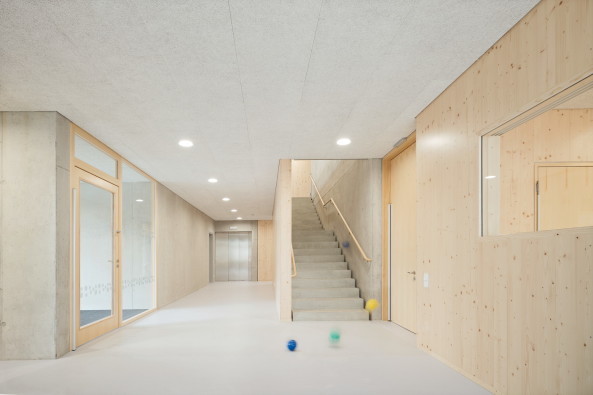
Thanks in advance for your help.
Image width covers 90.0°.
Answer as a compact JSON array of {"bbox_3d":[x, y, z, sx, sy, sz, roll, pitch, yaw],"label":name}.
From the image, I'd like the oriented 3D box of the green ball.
[{"bbox_3d":[0.472,1.719,3.640,0.122,0.130,0.122,0,-5,0],"label":"green ball"}]

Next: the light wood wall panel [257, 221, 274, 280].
[{"bbox_3d":[-1.391,2.392,13.300,0.730,2.720,0.090,0,-5,0],"label":"light wood wall panel"}]

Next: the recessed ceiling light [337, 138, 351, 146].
[{"bbox_3d":[0.686,-0.798,4.300,0.205,0.040,0.205,0,-5,0],"label":"recessed ceiling light"}]

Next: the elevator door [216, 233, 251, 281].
[{"bbox_3d":[-2.845,2.661,13.300,1.620,2.200,0.100,0,-5,0],"label":"elevator door"}]

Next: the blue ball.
[{"bbox_3d":[-0.051,1.745,3.500,0.115,0.120,0.115,0,-5,0],"label":"blue ball"}]

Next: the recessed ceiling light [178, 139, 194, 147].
[{"bbox_3d":[-1.616,-0.792,4.350,0.205,0.040,0.205,0,-5,0],"label":"recessed ceiling light"}]

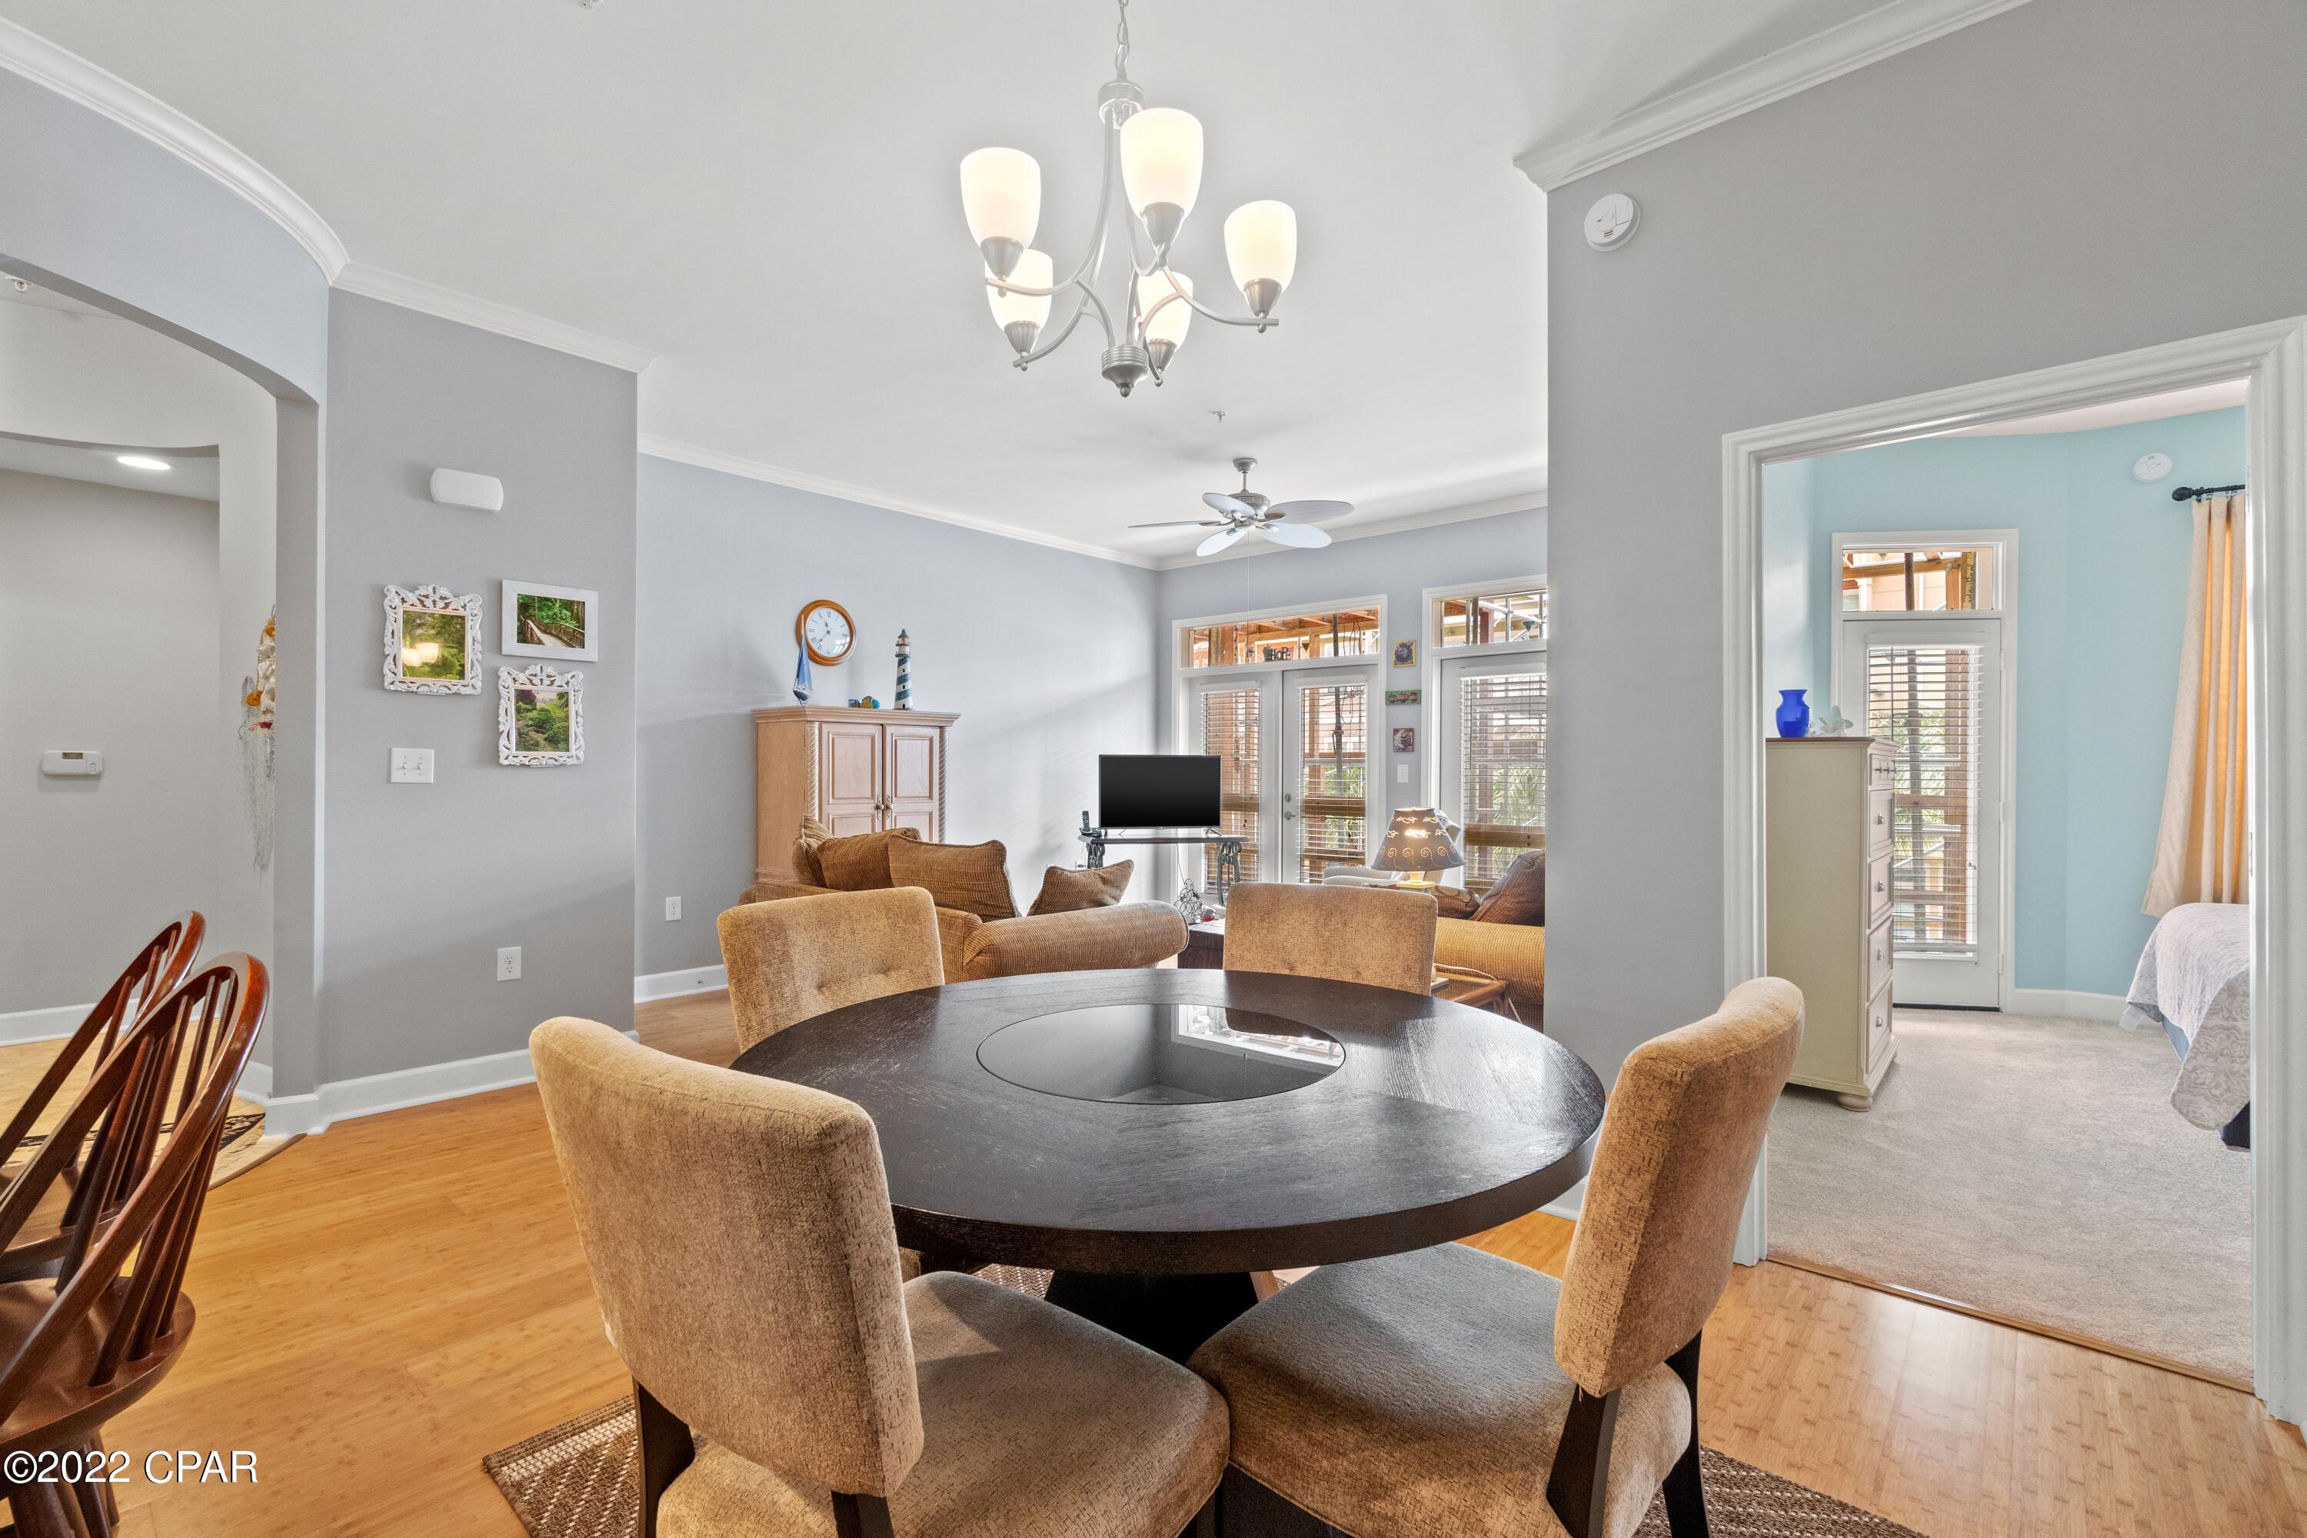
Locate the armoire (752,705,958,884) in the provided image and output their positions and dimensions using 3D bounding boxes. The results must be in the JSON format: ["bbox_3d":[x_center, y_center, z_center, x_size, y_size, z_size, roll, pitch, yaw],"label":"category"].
[{"bbox_3d":[-1.786,0.467,5.835,0.560,1.610,1.010,0,-1,43],"label":"armoire"}]

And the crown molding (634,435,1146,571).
[{"bbox_3d":[-1.449,-1.738,6.660,0.075,0.085,4.526,0,-1,42],"label":"crown molding"}]

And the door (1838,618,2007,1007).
[{"bbox_3d":[4.130,0.237,5.172,0.810,2.062,0.050,0,0,6],"label":"door"}]

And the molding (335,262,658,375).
[{"bbox_3d":[-2.527,-1.750,3.782,0.080,0.085,1.097,0,-1,43],"label":"molding"}]

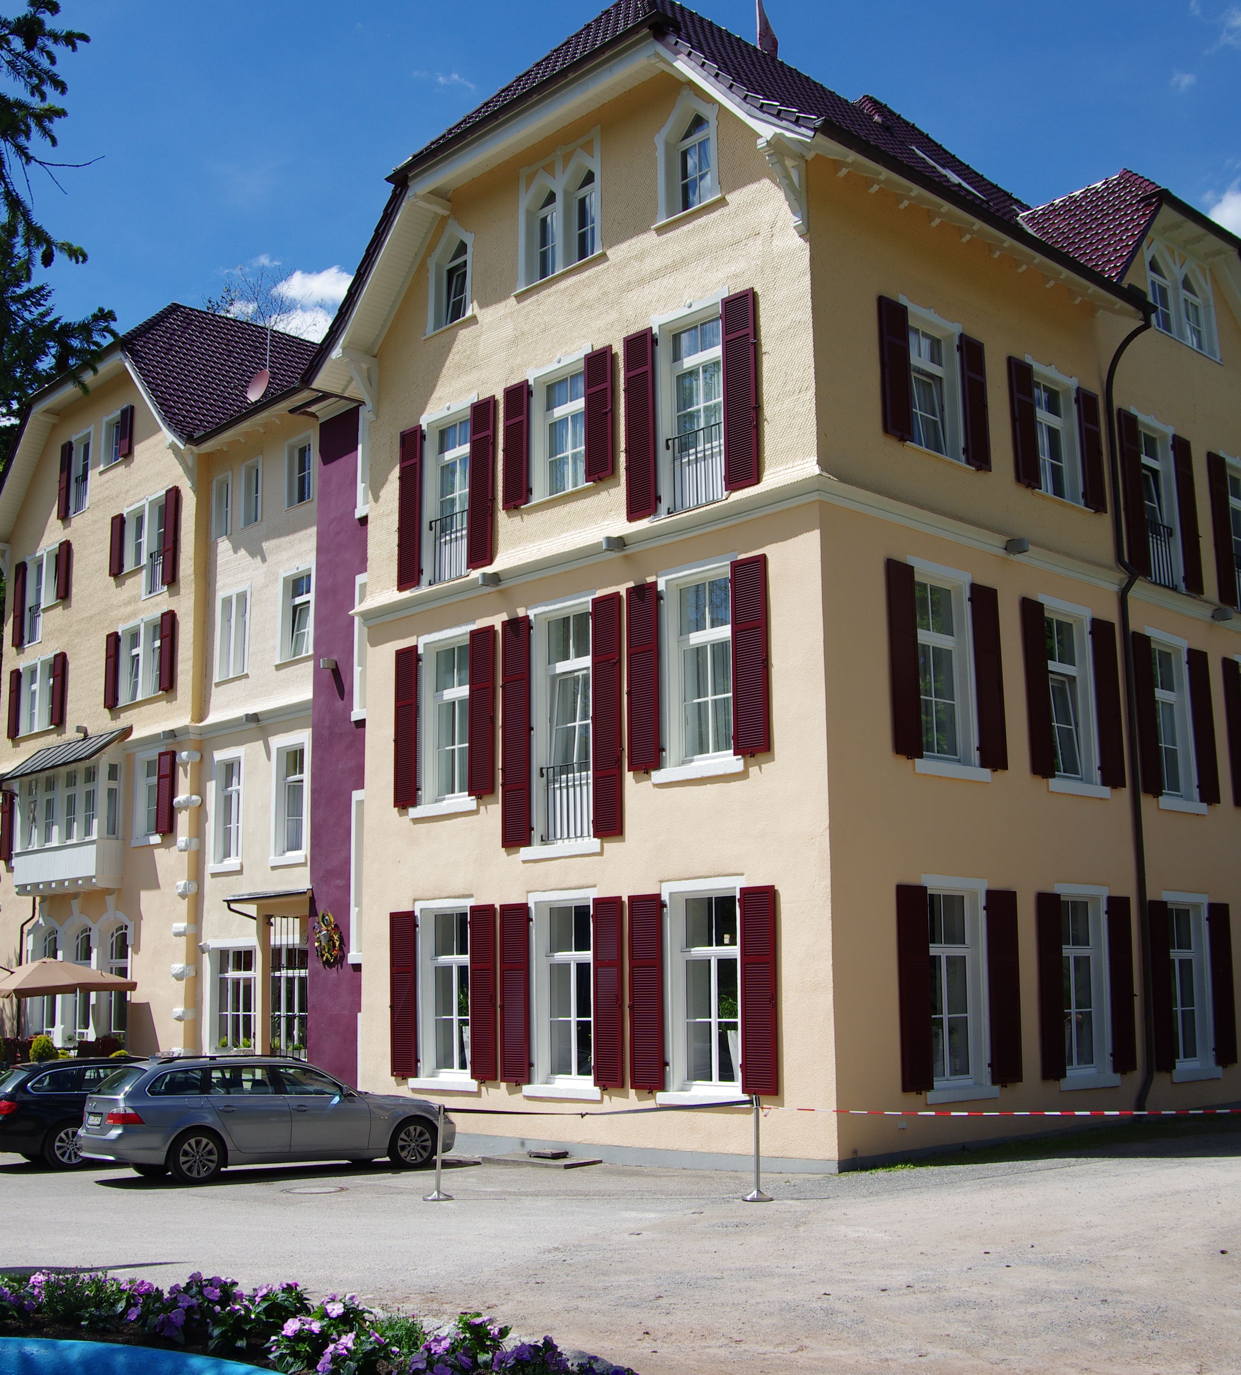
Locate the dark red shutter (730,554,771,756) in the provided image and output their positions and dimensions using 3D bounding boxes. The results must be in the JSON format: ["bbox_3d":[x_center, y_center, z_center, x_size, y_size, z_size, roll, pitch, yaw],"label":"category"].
[{"bbox_3d":[1.597,-0.397,19.066,0.550,2.446,0.050,-11,-15,44],"label":"dark red shutter"}]

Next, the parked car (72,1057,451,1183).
[{"bbox_3d":[-4.510,5.586,20.314,4.840,1.485,1.850,7,-15,-32],"label":"parked car"}]

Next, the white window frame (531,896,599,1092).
[{"bbox_3d":[-0.750,4.181,21.465,0.220,2.710,1.380,10,-15,-44],"label":"white window frame"}]

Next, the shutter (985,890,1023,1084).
[{"bbox_3d":[5.082,3.922,20.409,0.684,2.494,0.060,9,-15,-42],"label":"shutter"}]

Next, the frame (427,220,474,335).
[{"bbox_3d":[-2.713,-6.765,25.447,0.200,1.800,1.090,10,-15,-44],"label":"frame"}]

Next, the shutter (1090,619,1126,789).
[{"bbox_3d":[7.159,0.232,22.751,0.600,2.468,0.050,10,-15,-42],"label":"shutter"}]

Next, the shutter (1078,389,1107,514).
[{"bbox_3d":[7.152,-3.584,23.525,0.570,1.896,0.050,10,-15,-42],"label":"shutter"}]

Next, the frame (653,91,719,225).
[{"bbox_3d":[0.986,-7.528,21.815,0.200,1.830,1.190,10,-15,-44],"label":"frame"}]

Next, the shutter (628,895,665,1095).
[{"bbox_3d":[0.313,3.922,20.047,0.584,2.464,0.060,-11,-15,43],"label":"shutter"}]

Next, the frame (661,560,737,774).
[{"bbox_3d":[1.055,-0.262,20.202,1.398,2.689,0.180,-11,-15,43],"label":"frame"}]

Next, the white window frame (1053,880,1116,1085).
[{"bbox_3d":[6.406,4.104,21.422,1.420,2.700,0.200,10,-15,-42],"label":"white window frame"}]

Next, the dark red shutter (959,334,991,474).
[{"bbox_3d":[5.073,-4.045,22.048,0.596,1.952,0.060,9,-15,-42],"label":"dark red shutter"}]

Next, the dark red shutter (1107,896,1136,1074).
[{"bbox_3d":[7.298,4.301,22.546,0.620,2.490,0.060,9,-15,-42],"label":"dark red shutter"}]

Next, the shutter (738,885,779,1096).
[{"bbox_3d":[1.654,3.652,18.767,0.552,2.458,0.060,-11,-15,43],"label":"shutter"}]

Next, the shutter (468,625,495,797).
[{"bbox_3d":[-2.082,0.346,23.072,0.562,2.509,0.060,-11,-15,43],"label":"shutter"}]

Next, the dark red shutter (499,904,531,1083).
[{"bbox_3d":[-1.494,4.326,22.011,0.060,2.490,0.610,10,-15,-44],"label":"dark red shutter"}]

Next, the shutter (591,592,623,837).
[{"bbox_3d":[-0.177,0.367,20.722,0.540,3.258,0.050,-11,-15,44],"label":"shutter"}]

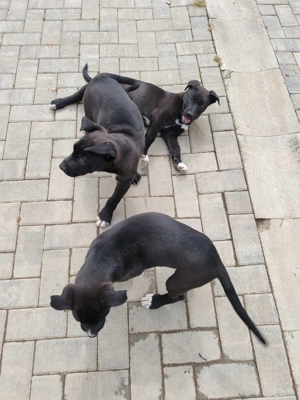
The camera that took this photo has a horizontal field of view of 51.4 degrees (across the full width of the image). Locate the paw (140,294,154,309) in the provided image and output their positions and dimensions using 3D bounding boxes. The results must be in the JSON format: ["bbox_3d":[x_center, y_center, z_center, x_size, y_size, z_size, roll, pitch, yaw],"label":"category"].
[{"bbox_3d":[-0.005,0.351,1.079,0.050,0.032,0.042,-10,64,-6],"label":"paw"}]

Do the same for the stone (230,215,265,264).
[{"bbox_3d":[0.362,0.161,1.210,0.098,0.060,0.199,-3,64,-3],"label":"stone"}]

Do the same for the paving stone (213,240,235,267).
[{"bbox_3d":[0.217,0.219,1.205,0.200,0.060,0.099,-2,64,-2],"label":"paving stone"}]

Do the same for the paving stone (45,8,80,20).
[{"bbox_3d":[-0.495,-1.043,1.805,0.202,0.060,0.101,-4,64,-3],"label":"paving stone"}]

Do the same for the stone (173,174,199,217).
[{"bbox_3d":[0.147,-0.005,1.314,0.099,0.060,0.200,-3,64,-3],"label":"stone"}]

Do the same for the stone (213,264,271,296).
[{"bbox_3d":[0.322,0.299,1.141,0.199,0.060,0.098,-3,64,-3],"label":"stone"}]

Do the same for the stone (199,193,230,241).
[{"bbox_3d":[0.257,0.076,1.275,0.099,0.060,0.200,-2,64,-2],"label":"stone"}]

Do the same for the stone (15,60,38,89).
[{"bbox_3d":[-0.606,-0.609,1.563,0.098,0.060,0.199,-3,64,-3],"label":"stone"}]

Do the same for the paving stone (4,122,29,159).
[{"bbox_3d":[-0.590,-0.252,1.414,0.099,0.060,0.200,-2,64,-2],"label":"paving stone"}]

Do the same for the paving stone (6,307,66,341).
[{"bbox_3d":[-0.385,0.431,1.083,0.202,0.060,0.101,-3,64,-3],"label":"paving stone"}]

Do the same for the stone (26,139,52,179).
[{"bbox_3d":[-0.478,-0.167,1.375,0.099,0.060,0.200,-2,64,-2],"label":"stone"}]

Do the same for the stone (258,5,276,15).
[{"bbox_3d":[0.688,-1.106,1.862,0.100,0.060,0.100,-2,64,-2],"label":"stone"}]

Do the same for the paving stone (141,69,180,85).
[{"bbox_3d":[0.052,-0.596,1.575,0.199,0.060,0.098,-3,64,-3],"label":"paving stone"}]

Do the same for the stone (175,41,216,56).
[{"bbox_3d":[0.254,-0.797,1.694,0.200,0.060,0.099,-2,64,-2],"label":"stone"}]

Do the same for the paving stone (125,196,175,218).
[{"bbox_3d":[-0.002,0.045,1.285,0.200,0.060,0.099,-3,64,-3],"label":"paving stone"}]

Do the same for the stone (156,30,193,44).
[{"bbox_3d":[0.131,-0.886,1.743,0.200,0.060,0.099,-3,64,-3],"label":"stone"}]

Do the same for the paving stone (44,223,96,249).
[{"bbox_3d":[-0.304,0.151,1.226,0.200,0.060,0.099,-3,64,-3],"label":"paving stone"}]

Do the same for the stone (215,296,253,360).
[{"bbox_3d":[0.281,0.437,1.072,0.098,0.060,0.199,-3,64,-3],"label":"stone"}]

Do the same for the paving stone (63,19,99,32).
[{"bbox_3d":[-0.388,-0.958,1.764,0.200,0.060,0.099,-3,64,-3],"label":"paving stone"}]

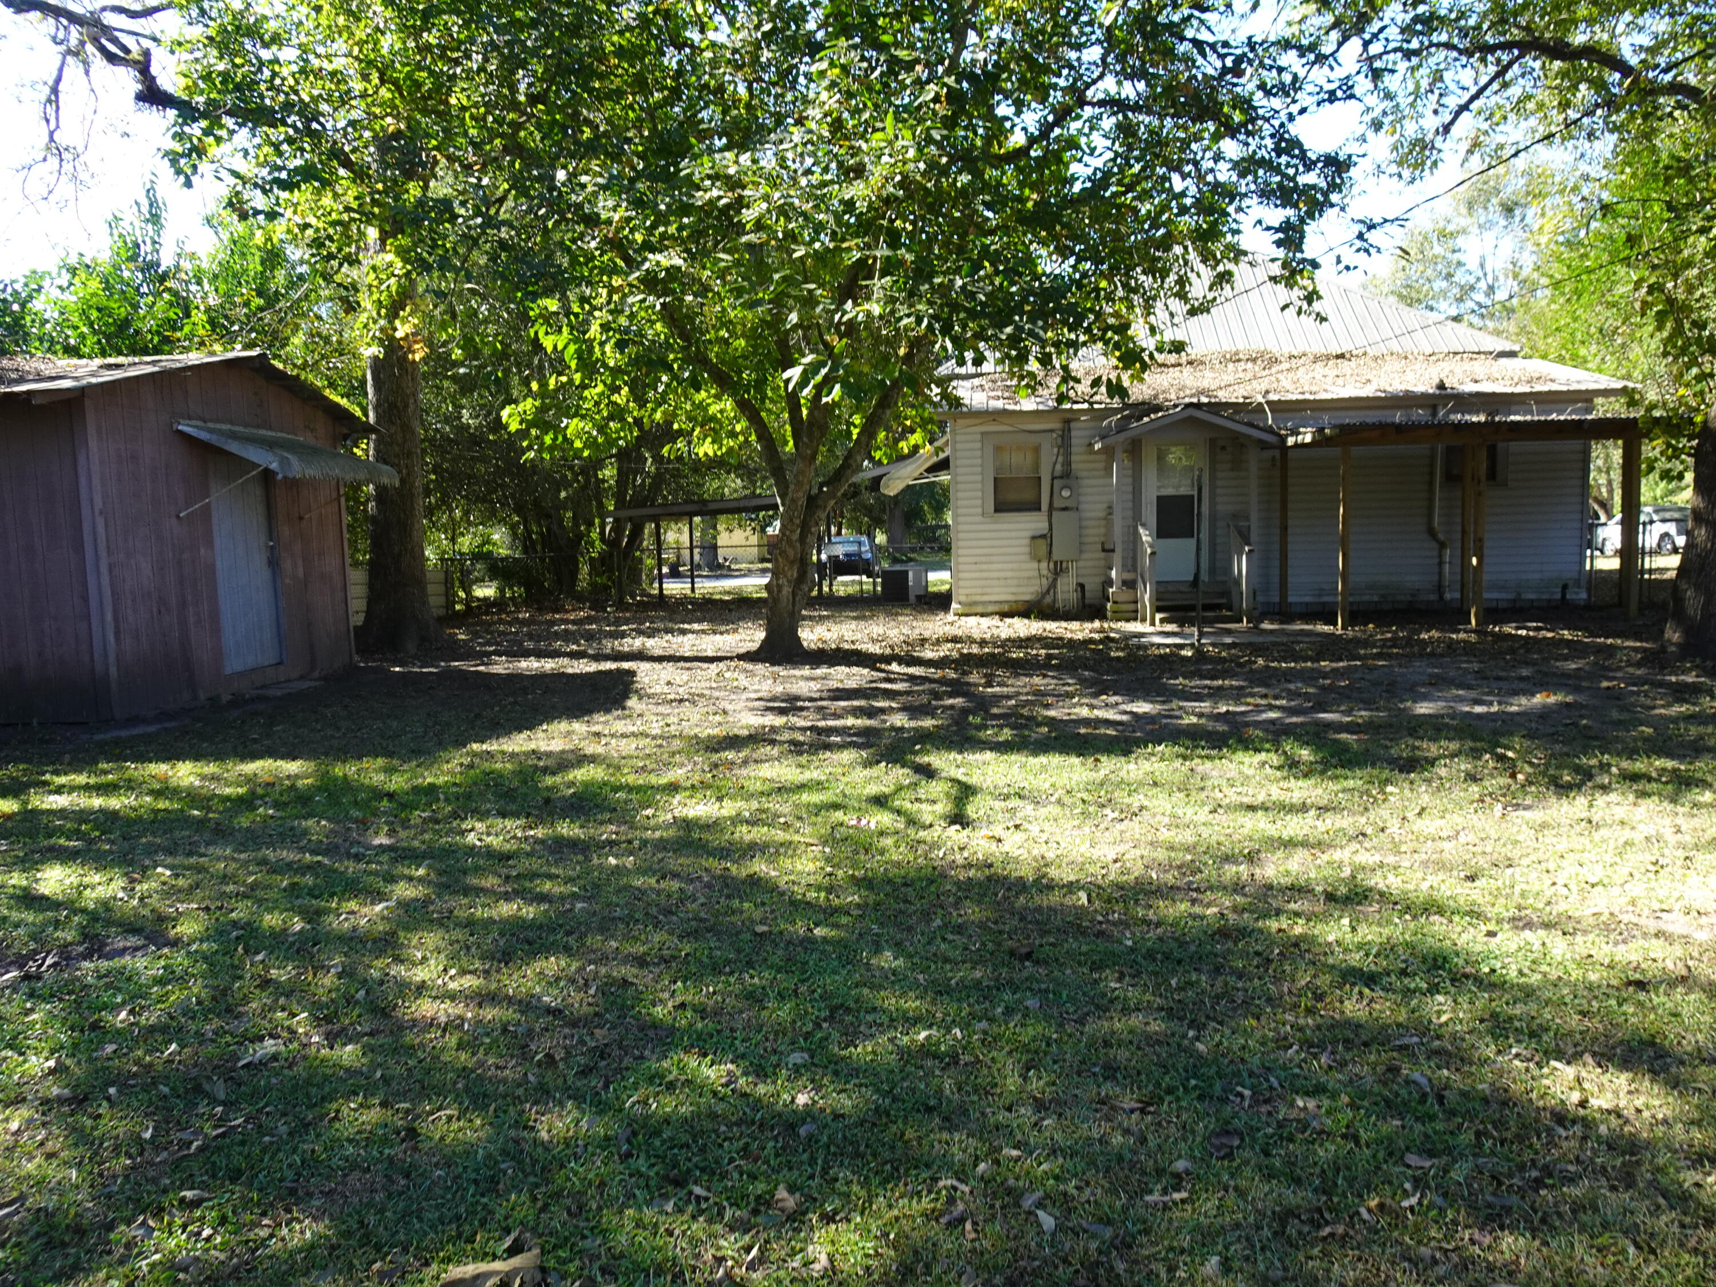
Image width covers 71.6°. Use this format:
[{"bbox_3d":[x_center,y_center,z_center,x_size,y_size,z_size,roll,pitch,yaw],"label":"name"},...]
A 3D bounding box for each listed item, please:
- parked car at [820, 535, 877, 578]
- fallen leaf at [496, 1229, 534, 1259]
[{"bbox_3d":[-0.351,-3.209,44.500,1.800,1.580,4.600,-1,6,5],"label":"parked car"},{"bbox_3d":[-0.627,1.096,2.168,0.058,0.028,0.037,0,6,19],"label":"fallen leaf"}]

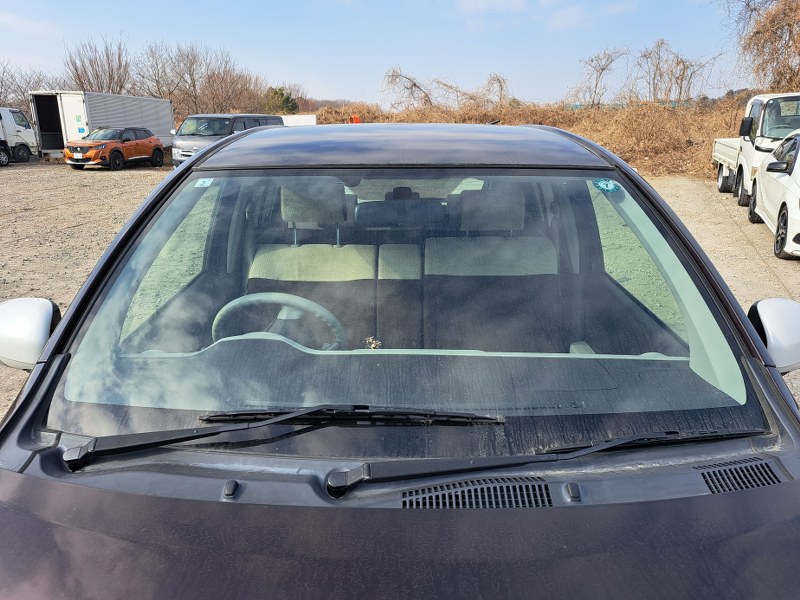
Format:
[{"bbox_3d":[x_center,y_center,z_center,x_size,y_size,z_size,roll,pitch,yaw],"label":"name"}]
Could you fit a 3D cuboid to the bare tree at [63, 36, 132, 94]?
[{"bbox_3d":[-17.633,-12.080,32.890,4.150,6.460,3.940,0,17,0],"label":"bare tree"}]

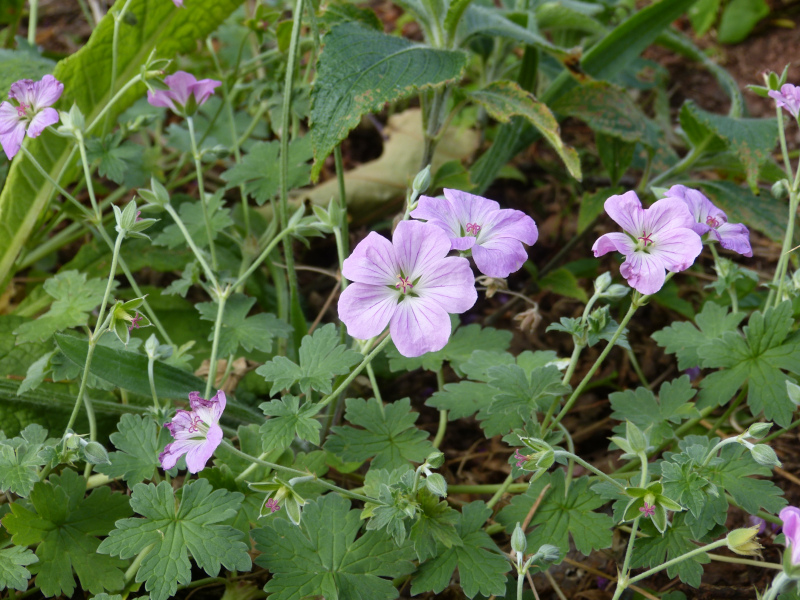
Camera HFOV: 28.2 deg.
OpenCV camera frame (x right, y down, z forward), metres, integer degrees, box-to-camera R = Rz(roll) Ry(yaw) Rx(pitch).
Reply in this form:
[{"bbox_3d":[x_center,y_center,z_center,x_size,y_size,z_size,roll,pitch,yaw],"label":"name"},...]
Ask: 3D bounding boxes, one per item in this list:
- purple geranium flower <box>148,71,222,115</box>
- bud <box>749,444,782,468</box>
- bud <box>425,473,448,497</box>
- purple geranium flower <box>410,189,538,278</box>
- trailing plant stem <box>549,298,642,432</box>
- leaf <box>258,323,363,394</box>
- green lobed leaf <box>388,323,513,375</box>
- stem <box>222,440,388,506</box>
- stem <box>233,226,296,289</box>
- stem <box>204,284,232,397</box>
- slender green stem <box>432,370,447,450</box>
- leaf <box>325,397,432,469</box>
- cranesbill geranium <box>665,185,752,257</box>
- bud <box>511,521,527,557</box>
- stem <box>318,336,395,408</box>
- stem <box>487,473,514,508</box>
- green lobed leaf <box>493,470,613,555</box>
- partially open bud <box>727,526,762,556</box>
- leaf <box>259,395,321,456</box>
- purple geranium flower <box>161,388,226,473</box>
[{"bbox_3d":[-0.083,-0.079,0.610,0.029,0.018,0.027,0,-6,0],"label":"purple geranium flower"},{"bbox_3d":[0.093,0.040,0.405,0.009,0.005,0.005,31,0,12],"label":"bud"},{"bbox_3d":[0.011,0.055,0.475,0.005,0.009,0.005,-38,-8,0],"label":"bud"},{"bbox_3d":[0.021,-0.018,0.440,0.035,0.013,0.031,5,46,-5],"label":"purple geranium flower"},{"bbox_3d":[0.061,0.021,0.500,0.002,0.049,0.003,33,-7,0],"label":"trailing plant stem"},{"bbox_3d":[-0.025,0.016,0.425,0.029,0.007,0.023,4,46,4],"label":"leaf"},{"bbox_3d":[0.018,0.016,0.560,0.043,0.008,0.033,0,32,0],"label":"green lobed leaf"},{"bbox_3d":[-0.028,0.049,0.455,0.049,0.004,0.004,20,0,5],"label":"stem"},{"bbox_3d":[-0.045,-0.014,0.530,0.003,0.029,0.003,45,8,0],"label":"stem"},{"bbox_3d":[-0.059,0.014,0.520,0.004,0.037,0.004,7,11,0],"label":"stem"},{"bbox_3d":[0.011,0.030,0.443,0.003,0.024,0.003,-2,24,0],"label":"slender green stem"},{"bbox_3d":[-0.007,0.042,0.500,0.034,0.006,0.031,0,41,0],"label":"leaf"},{"bbox_3d":[0.102,-0.026,0.530,0.030,0.014,0.027,11,38,-9],"label":"cranesbill geranium"},{"bbox_3d":[0.034,0.069,0.460,0.004,0.010,0.004,-3,11,0],"label":"bud"},{"bbox_3d":[-0.014,0.023,0.509,0.002,0.037,0.002,46,20,0],"label":"stem"},{"bbox_3d":[0.033,0.062,0.517,0.002,0.016,0.002,35,19,0],"label":"stem"},{"bbox_3d":[0.050,0.067,0.505,0.038,0.010,0.035,-4,52,-4],"label":"green lobed leaf"},{"bbox_3d":[0.098,0.069,0.455,0.010,0.009,0.009,-6,0,8],"label":"partially open bud"},{"bbox_3d":[-0.034,0.039,0.490,0.018,0.005,0.018,7,50,6],"label":"leaf"},{"bbox_3d":[-0.063,0.040,0.485,0.022,0.024,0.013,0,-21,41],"label":"purple geranium flower"}]

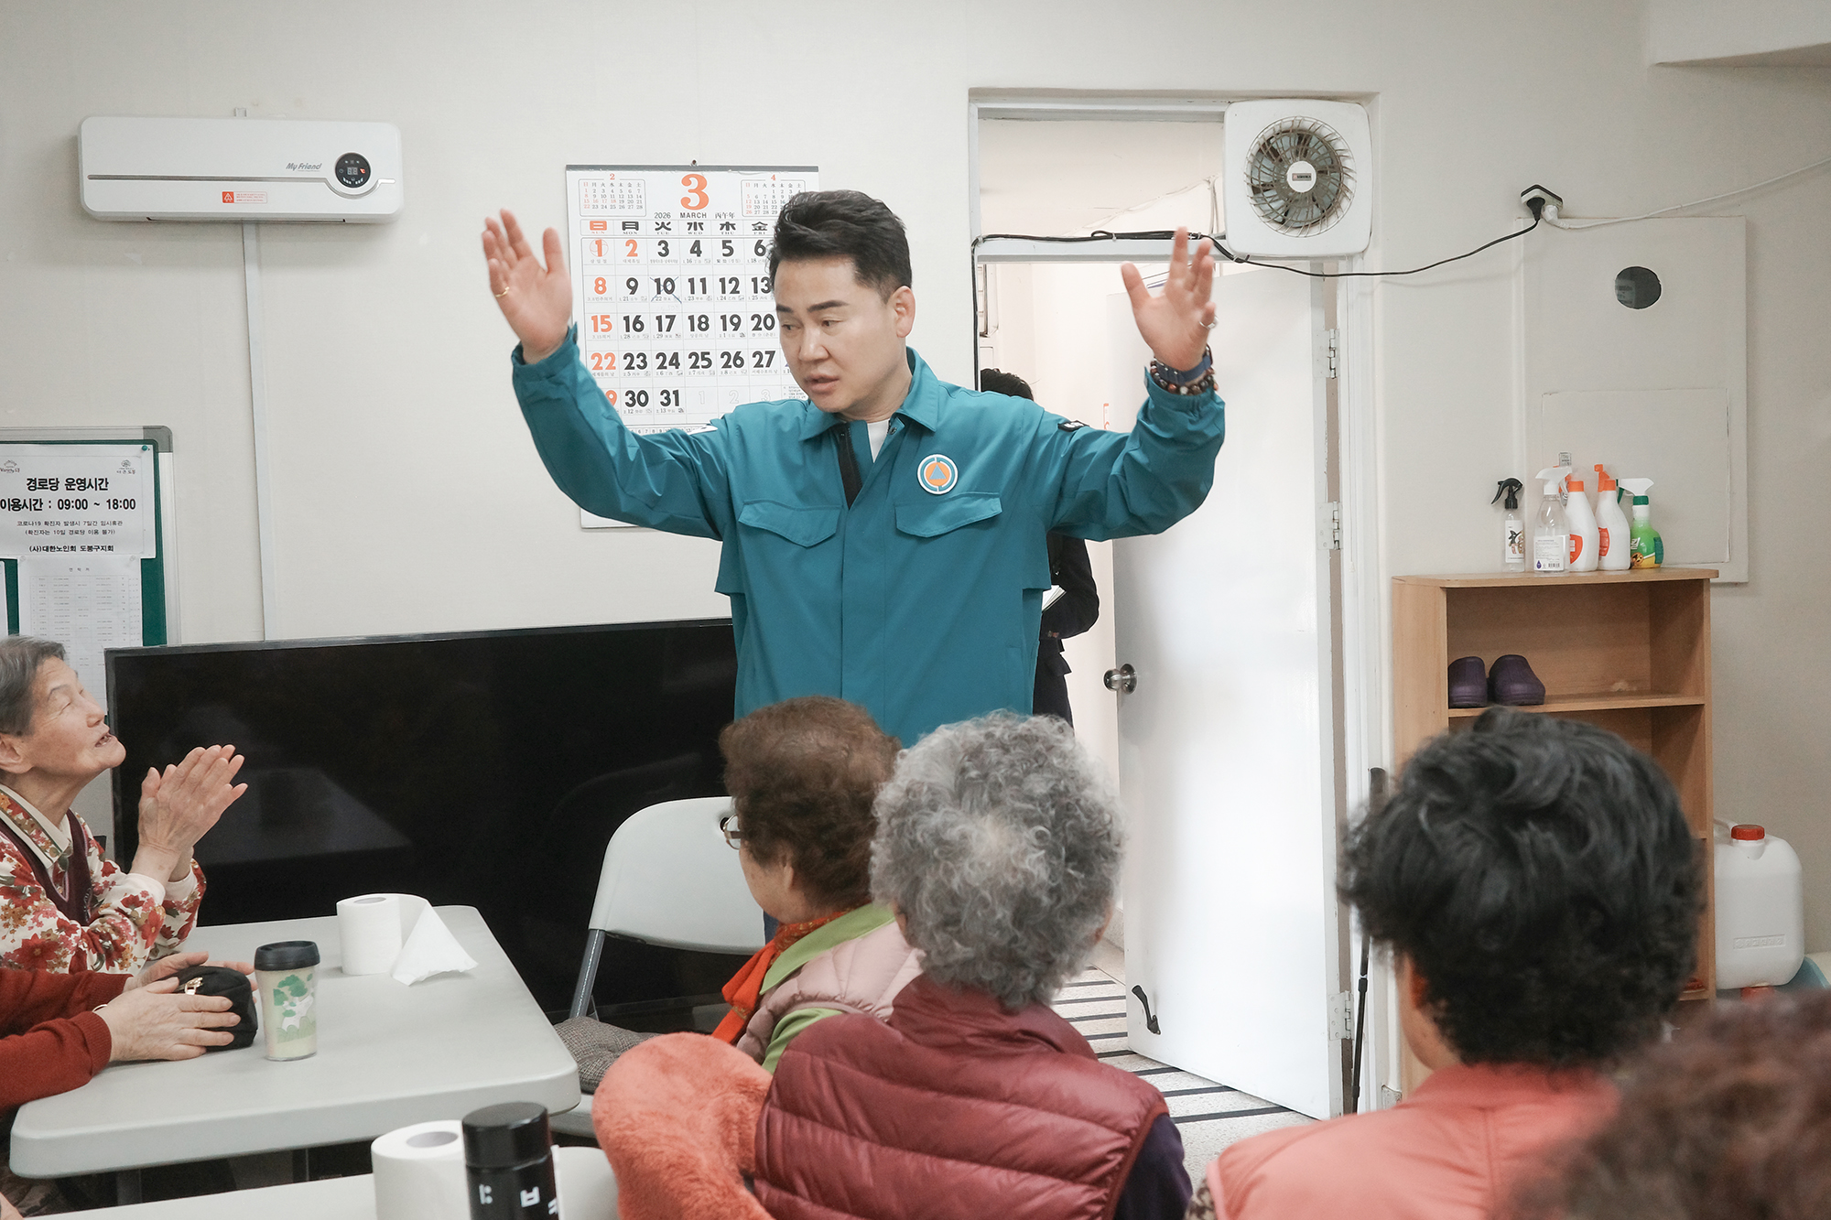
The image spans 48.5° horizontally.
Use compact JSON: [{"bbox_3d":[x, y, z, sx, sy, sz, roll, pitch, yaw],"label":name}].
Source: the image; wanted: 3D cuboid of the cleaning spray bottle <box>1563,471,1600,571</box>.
[{"bbox_3d":[1.535,-0.209,4.700,0.073,0.237,0.096,1,4,43],"label":"cleaning spray bottle"}]

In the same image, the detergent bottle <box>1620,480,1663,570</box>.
[{"bbox_3d":[1.690,-0.201,4.735,0.111,0.209,0.066,-3,3,-22],"label":"detergent bottle"}]

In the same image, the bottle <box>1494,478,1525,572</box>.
[{"bbox_3d":[1.373,-0.195,4.706,0.076,0.219,0.051,-3,3,-17],"label":"bottle"}]

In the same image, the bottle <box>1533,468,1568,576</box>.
[{"bbox_3d":[1.466,-0.207,4.685,0.089,0.239,0.069,-2,3,-7],"label":"bottle"}]

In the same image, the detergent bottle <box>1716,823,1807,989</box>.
[{"bbox_3d":[1.906,0.679,4.784,0.227,0.371,0.263,-2,3,-12],"label":"detergent bottle"}]

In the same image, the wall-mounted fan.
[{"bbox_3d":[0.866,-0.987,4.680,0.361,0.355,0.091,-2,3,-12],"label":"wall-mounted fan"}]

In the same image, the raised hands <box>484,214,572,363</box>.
[{"bbox_3d":[-0.443,-0.372,2.340,0.088,0.170,0.060,-15,7,-30],"label":"raised hands"}]

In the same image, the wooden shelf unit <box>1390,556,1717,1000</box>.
[{"bbox_3d":[1.481,0.531,4.699,0.692,1.235,0.263,-2,3,-12],"label":"wooden shelf unit"}]

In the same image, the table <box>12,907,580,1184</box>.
[{"bbox_3d":[-0.909,0.946,3.053,0.669,0.737,1.238,-3,3,-18],"label":"table"}]

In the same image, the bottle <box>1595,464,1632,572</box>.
[{"bbox_3d":[1.617,-0.214,4.718,0.073,0.241,0.093,1,4,36],"label":"bottle"}]

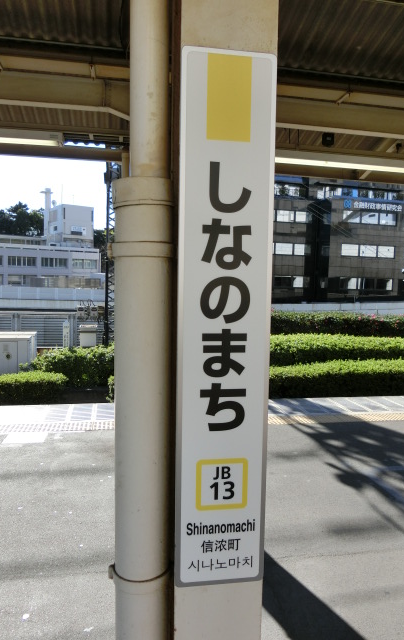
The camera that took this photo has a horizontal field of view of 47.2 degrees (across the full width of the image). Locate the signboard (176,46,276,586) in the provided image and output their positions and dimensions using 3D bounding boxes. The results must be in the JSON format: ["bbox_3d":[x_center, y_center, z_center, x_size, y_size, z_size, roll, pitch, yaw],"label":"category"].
[{"bbox_3d":[0.050,0.016,1.026,0.205,1.180,0.018,0,4,-8],"label":"signboard"}]

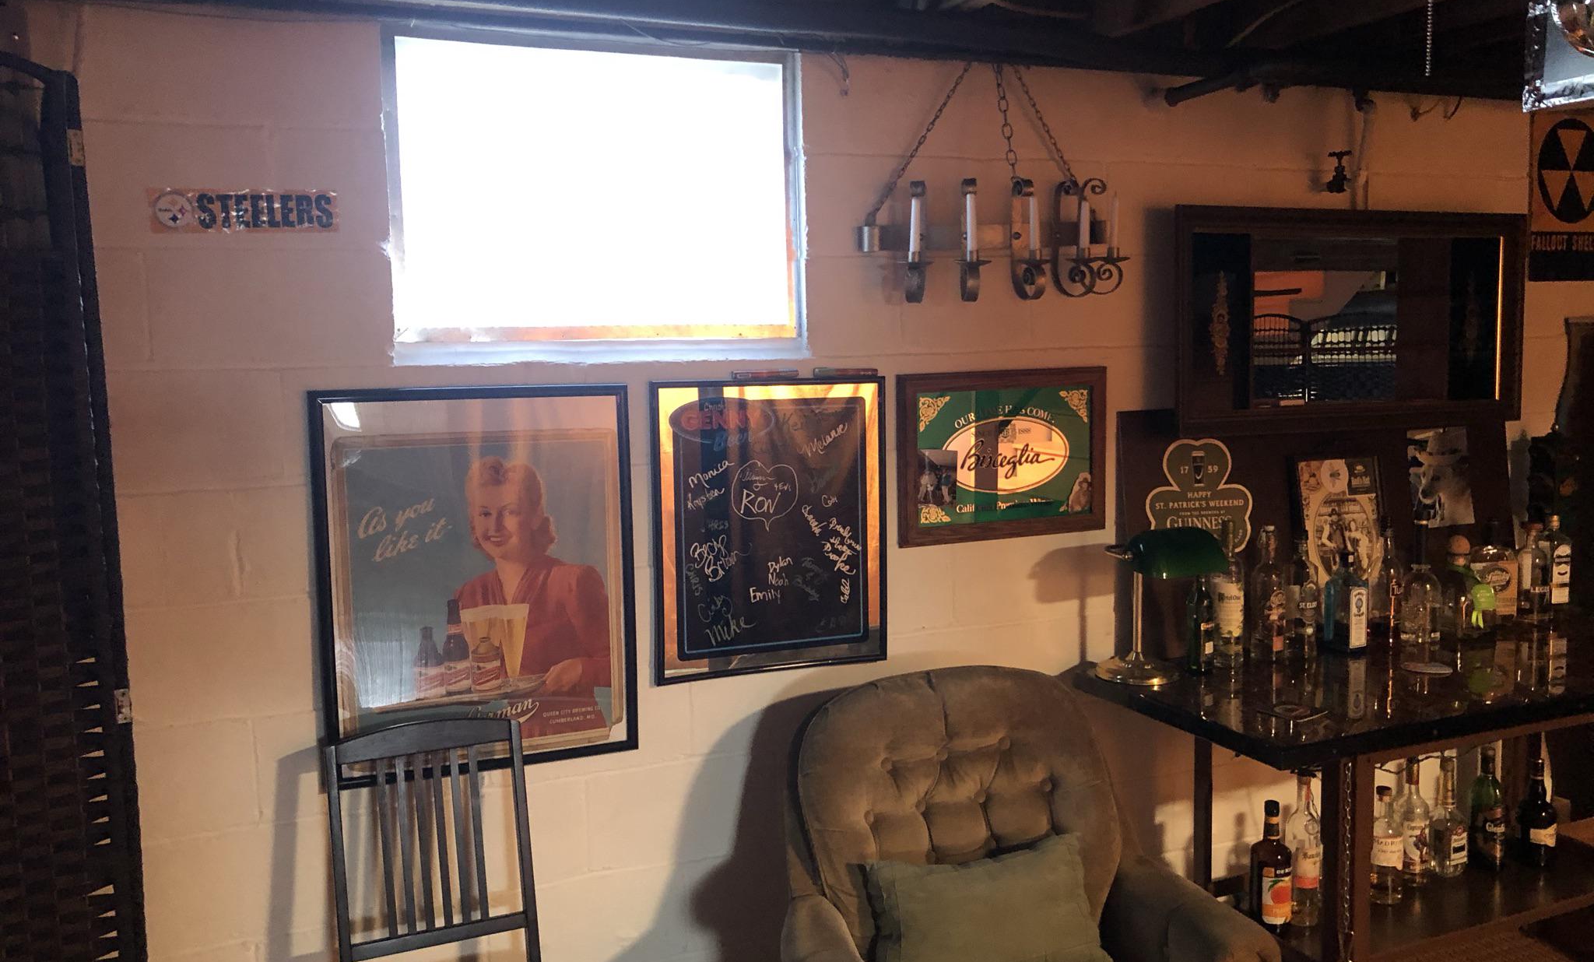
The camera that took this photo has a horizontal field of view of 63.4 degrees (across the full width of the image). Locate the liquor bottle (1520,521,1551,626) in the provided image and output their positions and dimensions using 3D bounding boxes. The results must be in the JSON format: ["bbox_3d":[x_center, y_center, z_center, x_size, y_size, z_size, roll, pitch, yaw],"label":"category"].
[{"bbox_3d":[1.921,0.235,3.353,0.071,0.262,0.071,-3,6,-13],"label":"liquor bottle"}]

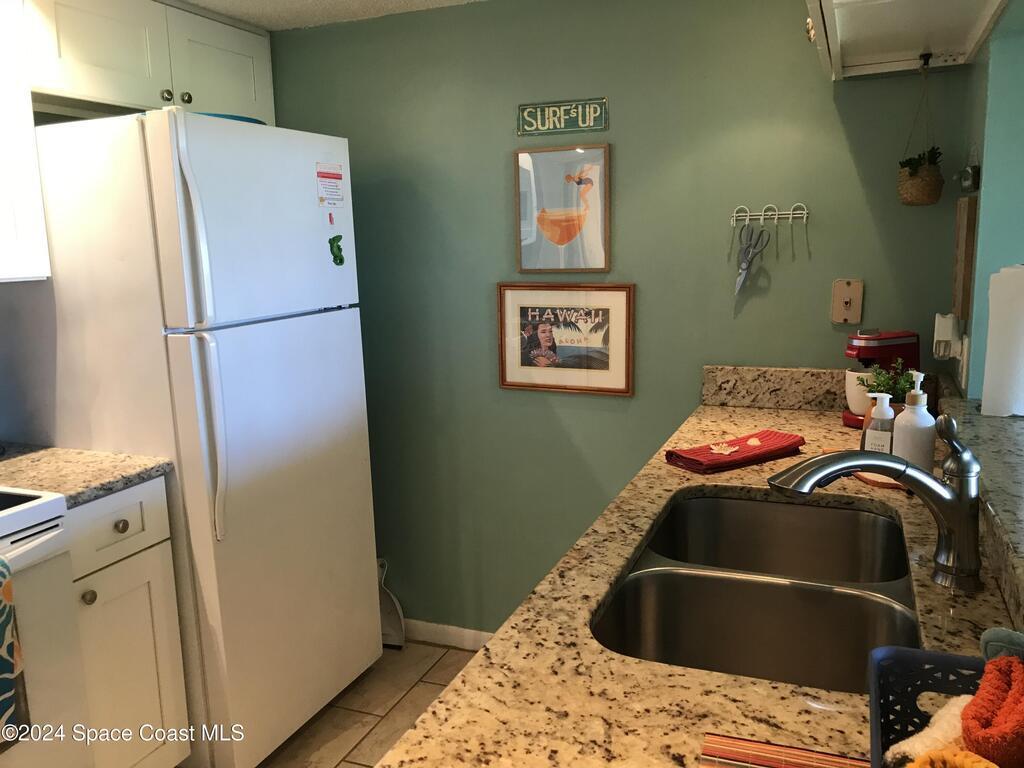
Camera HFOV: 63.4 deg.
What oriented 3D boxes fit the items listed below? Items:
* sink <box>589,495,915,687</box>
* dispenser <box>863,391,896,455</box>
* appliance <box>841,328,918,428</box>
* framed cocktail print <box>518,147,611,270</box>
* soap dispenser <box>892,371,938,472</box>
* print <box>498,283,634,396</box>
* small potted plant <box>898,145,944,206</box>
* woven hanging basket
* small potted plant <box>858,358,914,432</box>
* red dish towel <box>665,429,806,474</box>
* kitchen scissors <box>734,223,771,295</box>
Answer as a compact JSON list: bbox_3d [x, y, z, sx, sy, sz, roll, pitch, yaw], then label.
[{"bbox_3d":[0.383,0.382,1.265,0.420,0.205,0.720,3,11,22],"label":"sink"},{"bbox_3d":[0.743,0.090,1.675,0.058,0.150,0.060,-11,14,-42],"label":"dispenser"},{"bbox_3d":[0.913,-0.013,2.032,0.150,0.238,0.110,-5,11,-17],"label":"appliance"},{"bbox_3d":[0.151,-0.507,2.428,0.289,0.358,0.020,3,11,22],"label":"framed cocktail print"},{"bbox_3d":[0.784,0.073,1.609,0.075,0.205,0.080,-10,13,-39],"label":"soap dispenser"},{"bbox_3d":[0.164,-0.137,2.493,0.429,0.329,0.020,3,11,22],"label":"print"},{"bbox_3d":[0.992,-0.501,2.006,0.110,0.145,0.110,3,11,22],"label":"small potted plant"},{"bbox_3d":[0.992,-0.479,2.010,0.105,0.100,0.105,3,11,22],"label":"woven hanging basket"},{"bbox_3d":[0.814,0.047,1.792,0.110,0.185,0.110,3,11,22],"label":"small potted plant"},{"bbox_3d":[0.493,0.145,1.822,0.338,0.024,0.120,-9,12,-35],"label":"red dish towel"},{"bbox_3d":[0.639,-0.333,2.235,0.077,0.194,0.018,18,16,19],"label":"kitchen scissors"}]

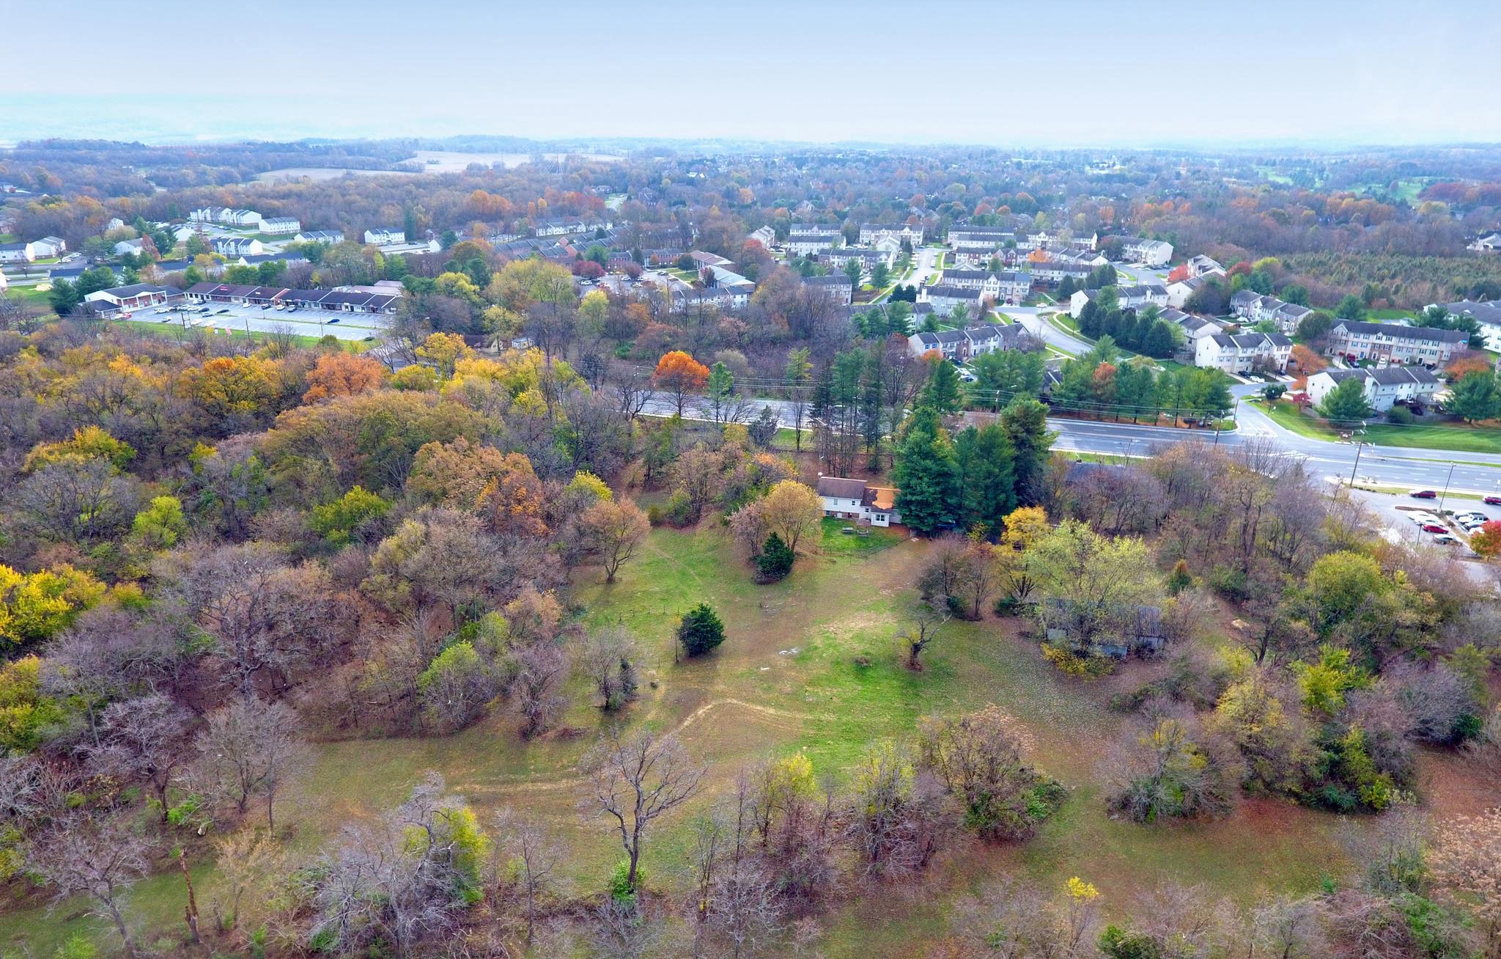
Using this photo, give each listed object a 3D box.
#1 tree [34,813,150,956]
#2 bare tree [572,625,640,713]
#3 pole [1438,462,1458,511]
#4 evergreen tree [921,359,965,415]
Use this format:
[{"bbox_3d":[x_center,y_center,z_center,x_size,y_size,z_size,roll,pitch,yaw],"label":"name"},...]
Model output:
[{"bbox_3d":[-60.387,38.941,80.891,9.000,14.500,9.000,0,21,0],"label":"tree"},{"bbox_3d":[-18.420,24.250,110.050,8.050,11.600,7.860,-4,22,-10],"label":"bare tree"},{"bbox_3d":[135.720,1.480,168.770,1.200,10.460,0.600,0,22,0],"label":"pole"},{"bbox_3d":[51.020,-24.820,229.470,9.800,14.870,9.800,0,22,0],"label":"evergreen tree"}]

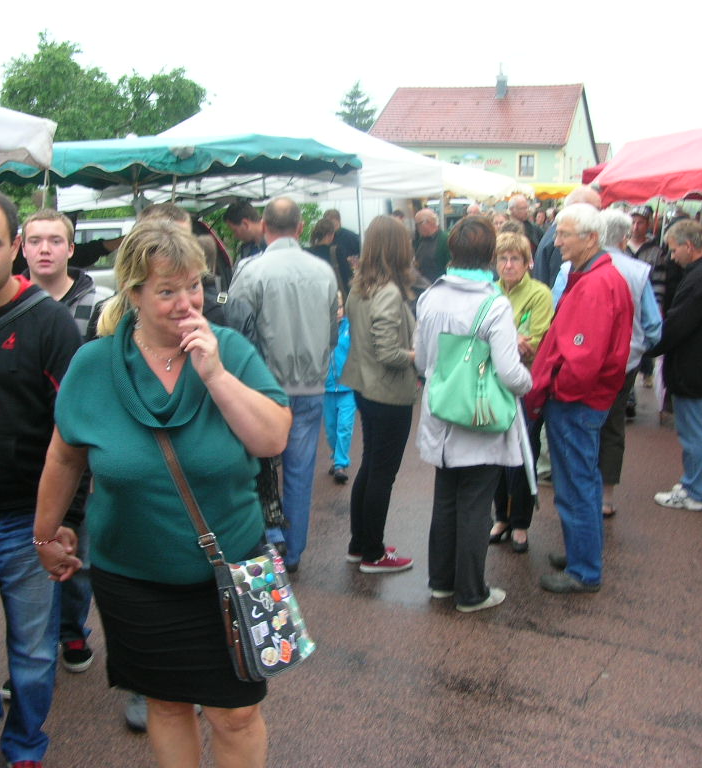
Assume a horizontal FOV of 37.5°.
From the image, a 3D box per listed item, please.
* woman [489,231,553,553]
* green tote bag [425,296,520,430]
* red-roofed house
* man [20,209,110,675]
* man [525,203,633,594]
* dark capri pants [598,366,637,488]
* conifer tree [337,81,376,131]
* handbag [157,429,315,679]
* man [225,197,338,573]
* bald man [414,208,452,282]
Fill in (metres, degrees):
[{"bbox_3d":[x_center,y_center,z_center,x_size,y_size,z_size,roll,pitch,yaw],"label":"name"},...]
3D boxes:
[{"bbox_3d":[0.847,0.047,5.213,0.480,1.580,0.350,3,9,17],"label":"woman"},{"bbox_3d":[0.493,-0.087,4.170,0.360,0.540,0.160,1,9,8],"label":"green tote bag"},{"bbox_3d":[8.659,-13.056,63.234,13.200,10.000,8.200,5,10,27],"label":"red-roofed house"},{"bbox_3d":[-1.051,0.230,3.654,0.520,1.700,0.400,-1,9,-6],"label":"man"},{"bbox_3d":[1.001,0.063,4.655,0.420,1.710,0.500,-1,9,-8],"label":"man"},{"bbox_3d":[1.390,0.179,5.798,0.400,0.800,0.290,0,9,-1],"label":"dark capri pants"},{"bbox_3d":[0.382,-14.995,71.413,4.200,10.900,4.200,0,9,0],"label":"conifer tree"},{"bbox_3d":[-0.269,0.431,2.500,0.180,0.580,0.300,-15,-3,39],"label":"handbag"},{"bbox_3d":[-0.343,-0.003,4.980,0.540,1.750,0.380,-1,9,-8],"label":"man"},{"bbox_3d":[0.660,-0.560,8.614,0.520,1.740,0.350,4,9,20],"label":"bald man"}]

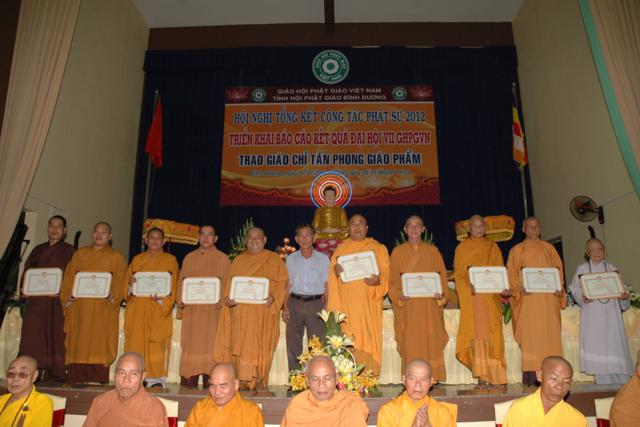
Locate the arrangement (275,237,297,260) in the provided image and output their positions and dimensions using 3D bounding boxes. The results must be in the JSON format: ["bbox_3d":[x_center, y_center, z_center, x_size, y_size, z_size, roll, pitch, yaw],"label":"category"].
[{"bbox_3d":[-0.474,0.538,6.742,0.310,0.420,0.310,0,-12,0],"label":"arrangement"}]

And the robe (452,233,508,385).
[{"bbox_3d":[1.677,0.981,5.015,0.536,1.490,0.420,1,-12,-3],"label":"robe"}]

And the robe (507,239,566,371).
[{"bbox_3d":[2.230,0.918,4.957,0.557,1.324,0.420,0,-12,0],"label":"robe"}]

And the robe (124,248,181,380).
[{"bbox_3d":[-1.665,0.983,4.791,0.490,1.236,0.420,1,-12,-5],"label":"robe"}]

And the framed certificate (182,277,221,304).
[{"bbox_3d":[-1.179,0.766,4.775,0.378,0.270,0.025,1,-12,-5],"label":"framed certificate"}]

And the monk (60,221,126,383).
[{"bbox_3d":[-2.335,0.900,4.971,0.630,1.655,0.450,2,-12,-8],"label":"monk"}]

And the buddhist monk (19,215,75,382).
[{"bbox_3d":[-2.838,0.871,5.029,0.570,1.736,0.430,2,-12,-10],"label":"buddhist monk"}]

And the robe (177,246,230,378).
[{"bbox_3d":[-1.143,0.957,4.766,0.510,1.269,0.420,1,-12,-3],"label":"robe"}]

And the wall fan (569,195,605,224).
[{"bbox_3d":[4.280,-0.056,7.725,0.360,0.440,0.430,8,-14,-34],"label":"wall fan"}]

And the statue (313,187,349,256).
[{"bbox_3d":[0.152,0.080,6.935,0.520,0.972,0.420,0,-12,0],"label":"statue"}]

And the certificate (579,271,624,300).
[{"bbox_3d":[2.841,0.724,4.825,0.395,0.275,0.025,-8,-14,14],"label":"certificate"}]

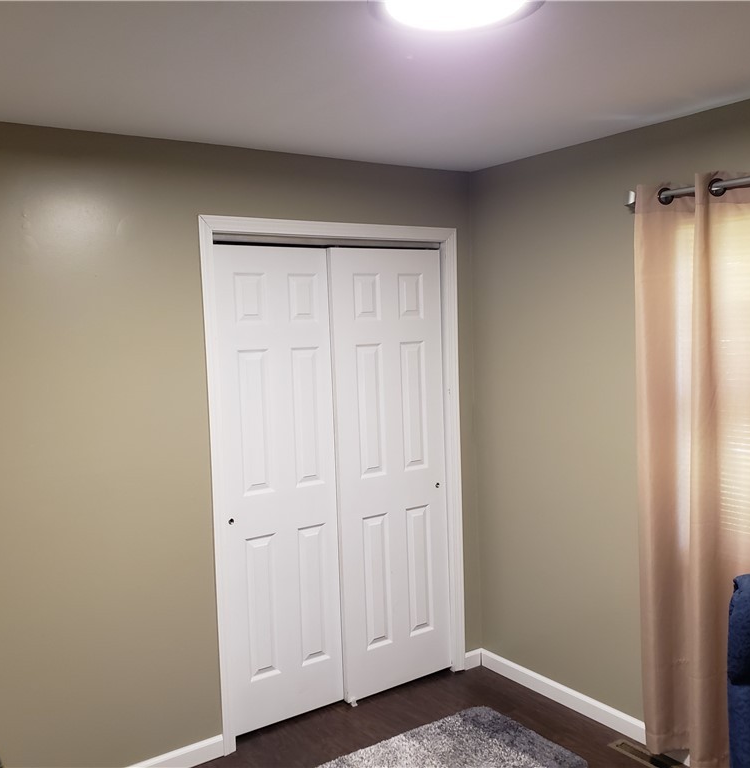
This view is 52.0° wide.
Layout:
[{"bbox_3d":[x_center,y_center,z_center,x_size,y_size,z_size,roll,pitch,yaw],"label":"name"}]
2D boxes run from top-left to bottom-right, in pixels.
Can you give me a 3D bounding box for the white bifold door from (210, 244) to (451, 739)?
[{"bbox_3d":[-0.153,0.419,3.401,1.157,2.016,0.085,-5,6,-35],"label":"white bifold door"}]

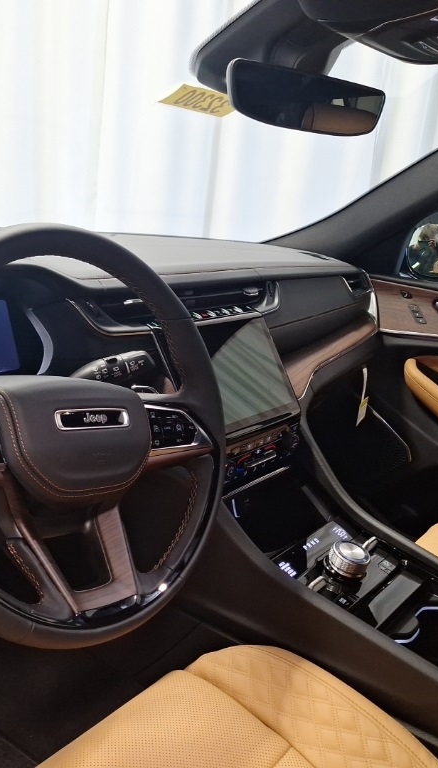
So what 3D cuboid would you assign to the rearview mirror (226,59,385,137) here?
[{"bbox_3d":[0.110,-0.365,0.875,0.245,0.067,0.037,-5,23,-31],"label":"rearview mirror"}]

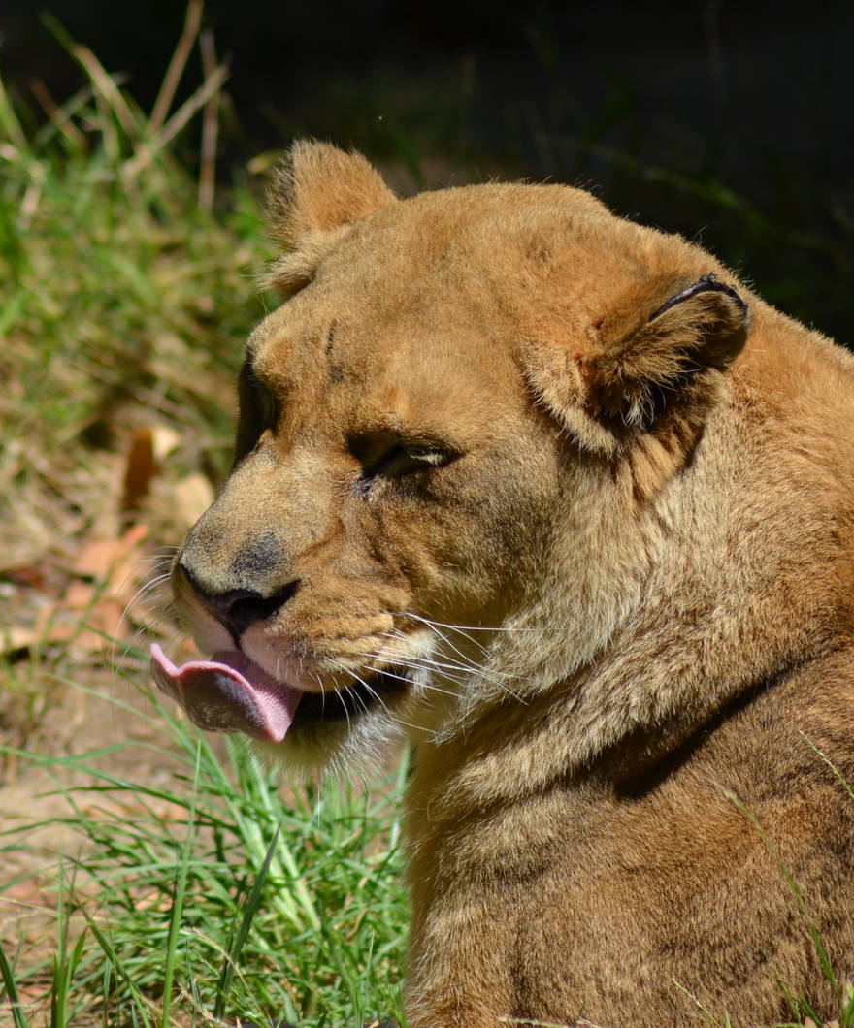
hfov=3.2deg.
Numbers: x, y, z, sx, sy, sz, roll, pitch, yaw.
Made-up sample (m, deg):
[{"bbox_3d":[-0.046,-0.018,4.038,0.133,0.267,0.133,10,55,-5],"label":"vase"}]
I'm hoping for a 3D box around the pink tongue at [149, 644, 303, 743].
[{"bbox_3d":[-0.094,0.084,7.250,0.045,0.030,0.062,-23,28,-31],"label":"pink tongue"}]

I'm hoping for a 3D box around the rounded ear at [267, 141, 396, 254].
[{"bbox_3d":[-0.046,-0.150,7.420,0.048,0.056,0.075,-15,12,-11],"label":"rounded ear"}]

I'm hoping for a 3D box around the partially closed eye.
[{"bbox_3d":[-0.009,-0.026,7.280,0.050,0.021,0.020,0,22,16],"label":"partially closed eye"}]

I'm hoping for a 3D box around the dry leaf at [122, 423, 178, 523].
[{"bbox_3d":[-0.157,-0.023,8.800,0.034,0.055,0.018,0,14,0],"label":"dry leaf"}]

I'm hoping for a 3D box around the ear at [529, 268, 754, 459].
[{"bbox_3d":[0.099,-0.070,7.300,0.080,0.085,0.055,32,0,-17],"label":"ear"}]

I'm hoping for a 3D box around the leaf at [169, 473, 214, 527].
[{"bbox_3d":[-0.131,-0.007,8.800,0.030,0.032,0.015,0,14,0],"label":"leaf"}]

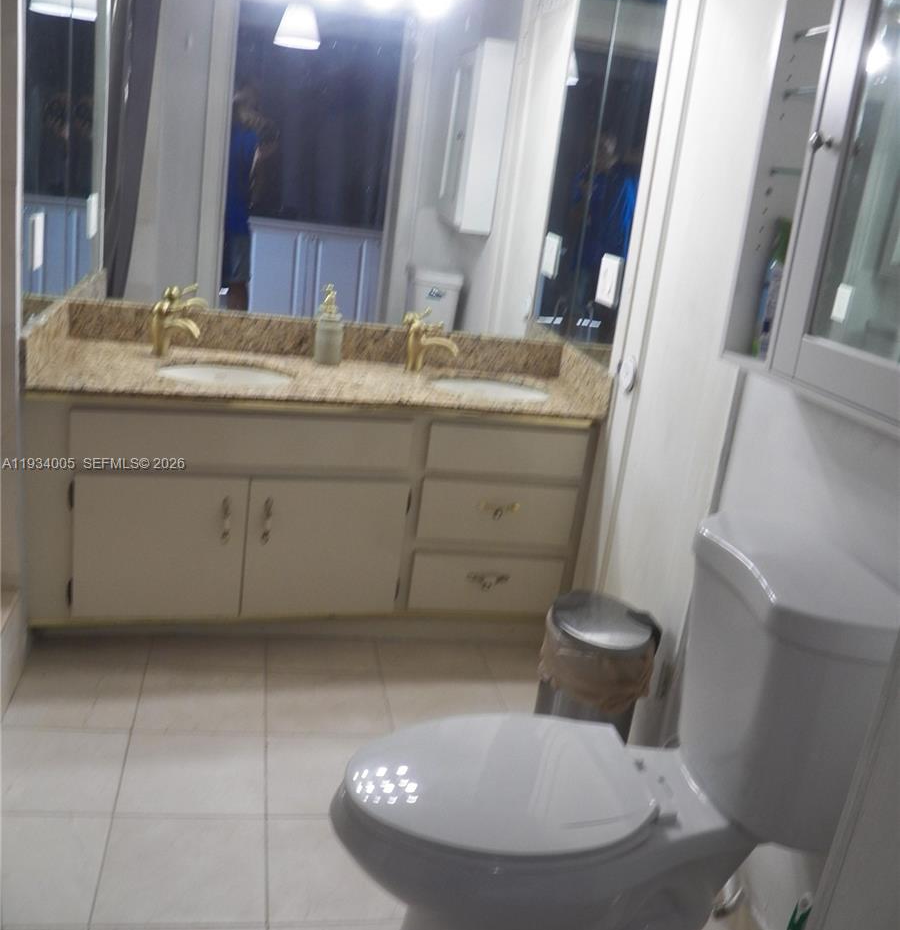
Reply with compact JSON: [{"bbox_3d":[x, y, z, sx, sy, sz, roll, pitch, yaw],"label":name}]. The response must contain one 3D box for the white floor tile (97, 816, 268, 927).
[{"bbox_3d":[-0.500,0.766,1.842,0.303,0.010,0.294,5,17,-12],"label":"white floor tile"}]

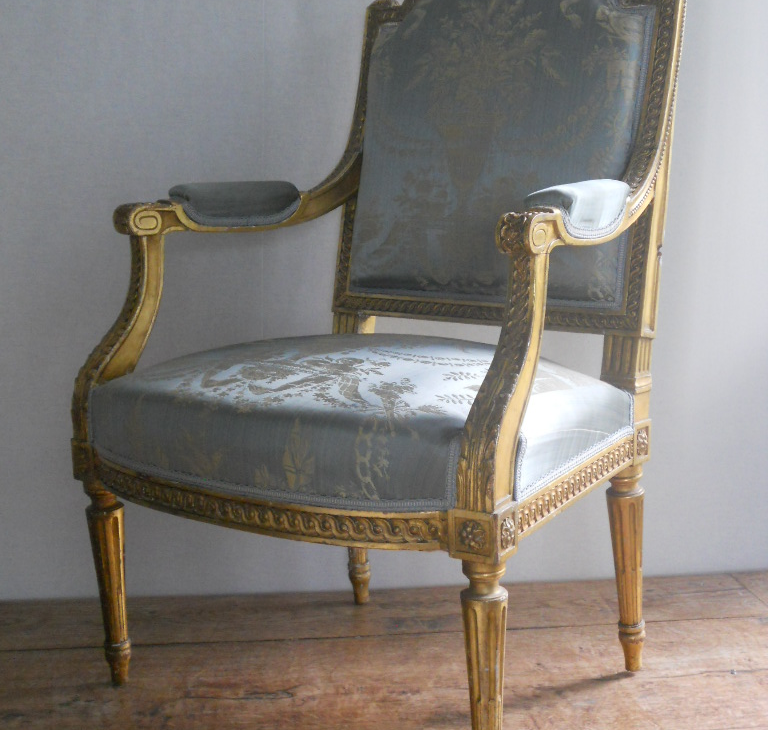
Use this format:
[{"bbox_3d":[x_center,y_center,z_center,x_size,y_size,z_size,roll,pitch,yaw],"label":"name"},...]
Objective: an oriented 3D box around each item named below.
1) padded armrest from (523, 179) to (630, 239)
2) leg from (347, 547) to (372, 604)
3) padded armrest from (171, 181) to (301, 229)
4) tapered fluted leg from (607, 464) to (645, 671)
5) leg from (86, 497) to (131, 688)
[{"bbox_3d":[0.211,-0.172,1.511,0.064,0.064,0.201,4,12,31],"label":"padded armrest"},{"bbox_3d":[-0.044,0.219,2.051,0.049,0.286,0.049,6,13,39],"label":"leg"},{"bbox_3d":[-0.207,-0.217,1.855,0.201,0.064,0.064,-11,13,-41],"label":"padded armrest"},{"bbox_3d":[0.317,0.258,1.754,0.049,0.286,0.049,-2,10,0],"label":"tapered fluted leg"},{"bbox_3d":[-0.357,0.280,1.783,0.049,0.286,0.049,6,13,39],"label":"leg"}]

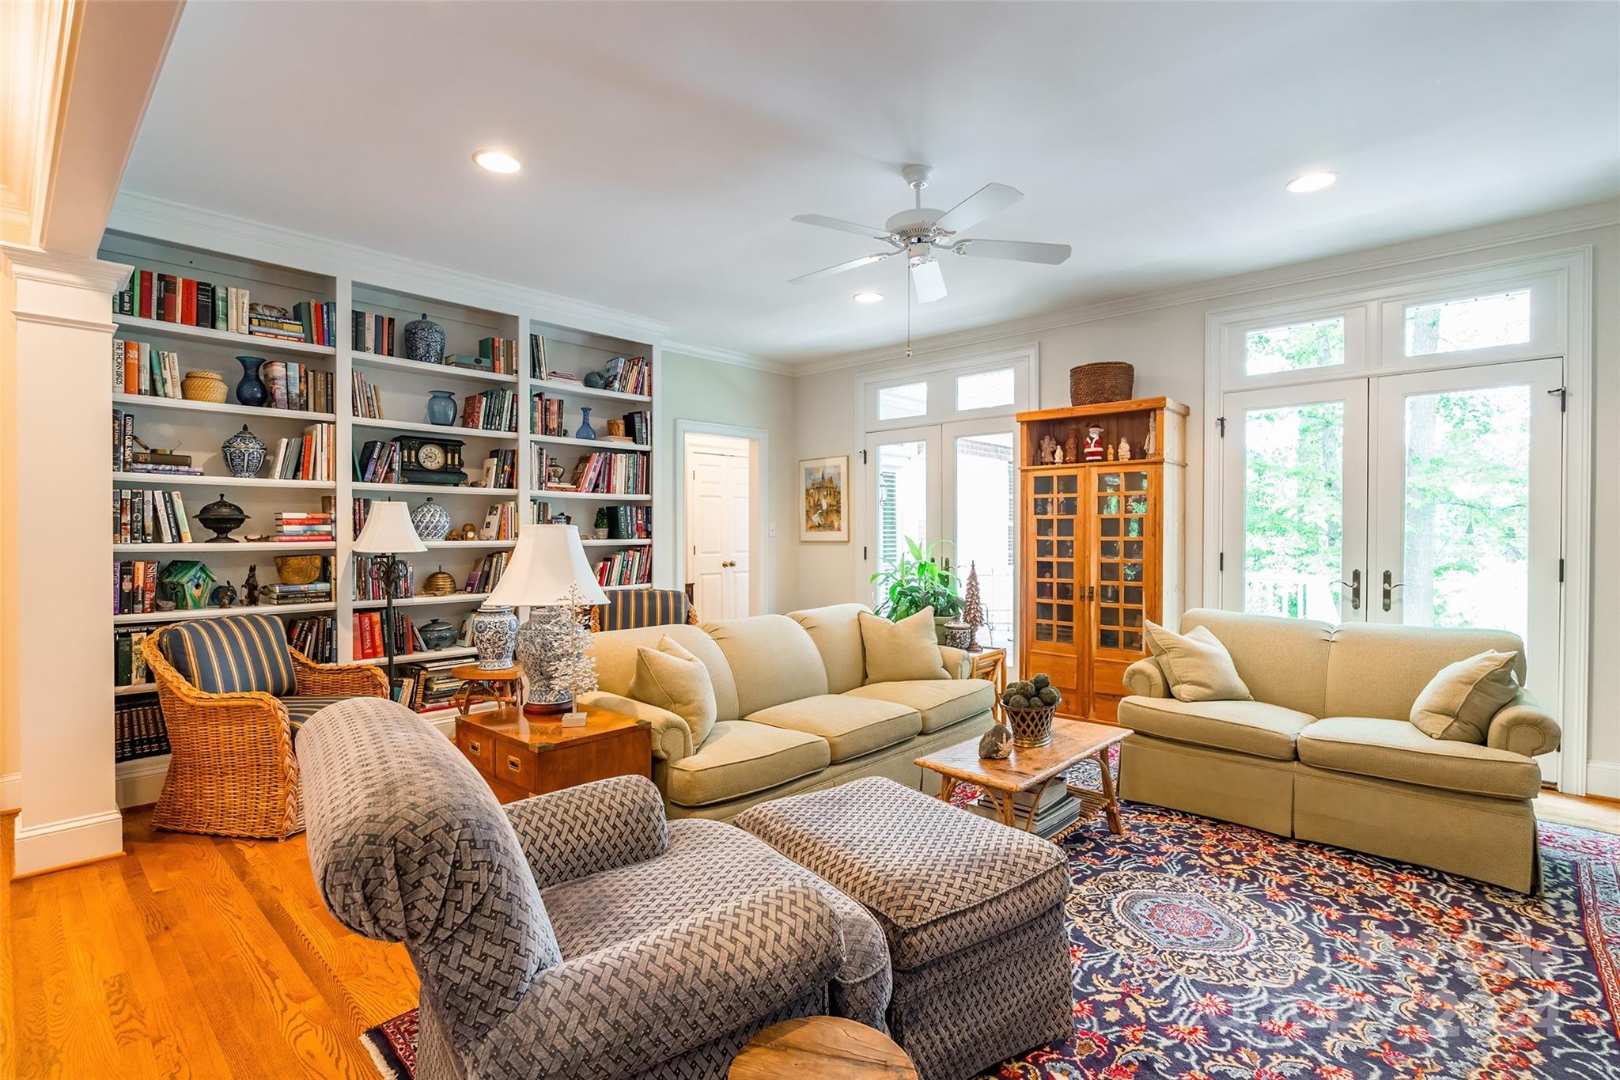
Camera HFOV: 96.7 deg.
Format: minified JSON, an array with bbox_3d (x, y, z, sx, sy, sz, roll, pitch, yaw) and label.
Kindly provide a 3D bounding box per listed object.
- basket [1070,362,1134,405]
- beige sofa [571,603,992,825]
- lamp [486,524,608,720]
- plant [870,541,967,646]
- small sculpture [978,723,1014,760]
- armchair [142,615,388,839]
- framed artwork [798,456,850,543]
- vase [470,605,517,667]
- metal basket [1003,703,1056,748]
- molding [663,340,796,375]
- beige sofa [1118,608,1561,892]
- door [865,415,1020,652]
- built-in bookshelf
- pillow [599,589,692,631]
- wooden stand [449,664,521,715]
[{"bbox_3d":[1.872,-0.974,4.620,0.410,0.270,0.400,0,1,41],"label":"basket"},{"bbox_3d":[-0.053,0.787,3.340,2.050,0.840,0.900,0,1,-44],"label":"beige sofa"},{"bbox_3d":[-0.953,0.281,2.600,0.440,0.675,0.440,0,1,44],"label":"lamp"},{"bbox_3d":[0.646,0.300,4.350,0.570,0.640,0.550,0,1,0],"label":"plant"},{"bbox_3d":[0.697,0.748,2.700,0.125,0.118,0.110,0,0,-34],"label":"small sculpture"},{"bbox_3d":[-2.345,0.764,3.170,0.690,0.820,0.670,0,1,11],"label":"armchair"},{"bbox_3d":[0.120,-0.349,6.311,0.550,0.740,0.030,1,1,41],"label":"framed artwork"},{"bbox_3d":[-1.513,0.462,3.450,0.215,0.310,0.215,0,1,-39],"label":"vase"},{"bbox_3d":[0.859,0.711,2.800,0.225,0.160,0.225,0,1,-44],"label":"metal basket"},{"bbox_3d":[-0.674,-1.503,5.957,0.090,0.100,1.500,1,1,45],"label":"molding"},{"bbox_3d":[2.230,0.788,3.213,1.500,0.840,0.900,0,1,41],"label":"beige sofa"},{"bbox_3d":[1.023,0.132,5.679,1.420,2.070,0.070,0,1,40],"label":"door"},{"bbox_3d":[-2.199,-0.097,4.226,0.360,2.530,2.875,1,1,45],"label":"built-in bookshelf"},{"bbox_3d":[-1.040,0.507,4.500,0.570,0.390,0.150,0,1,-8],"label":"pillow"},{"bbox_3d":[-1.415,0.890,3.150,0.330,0.635,0.330,0,1,44],"label":"wooden stand"}]

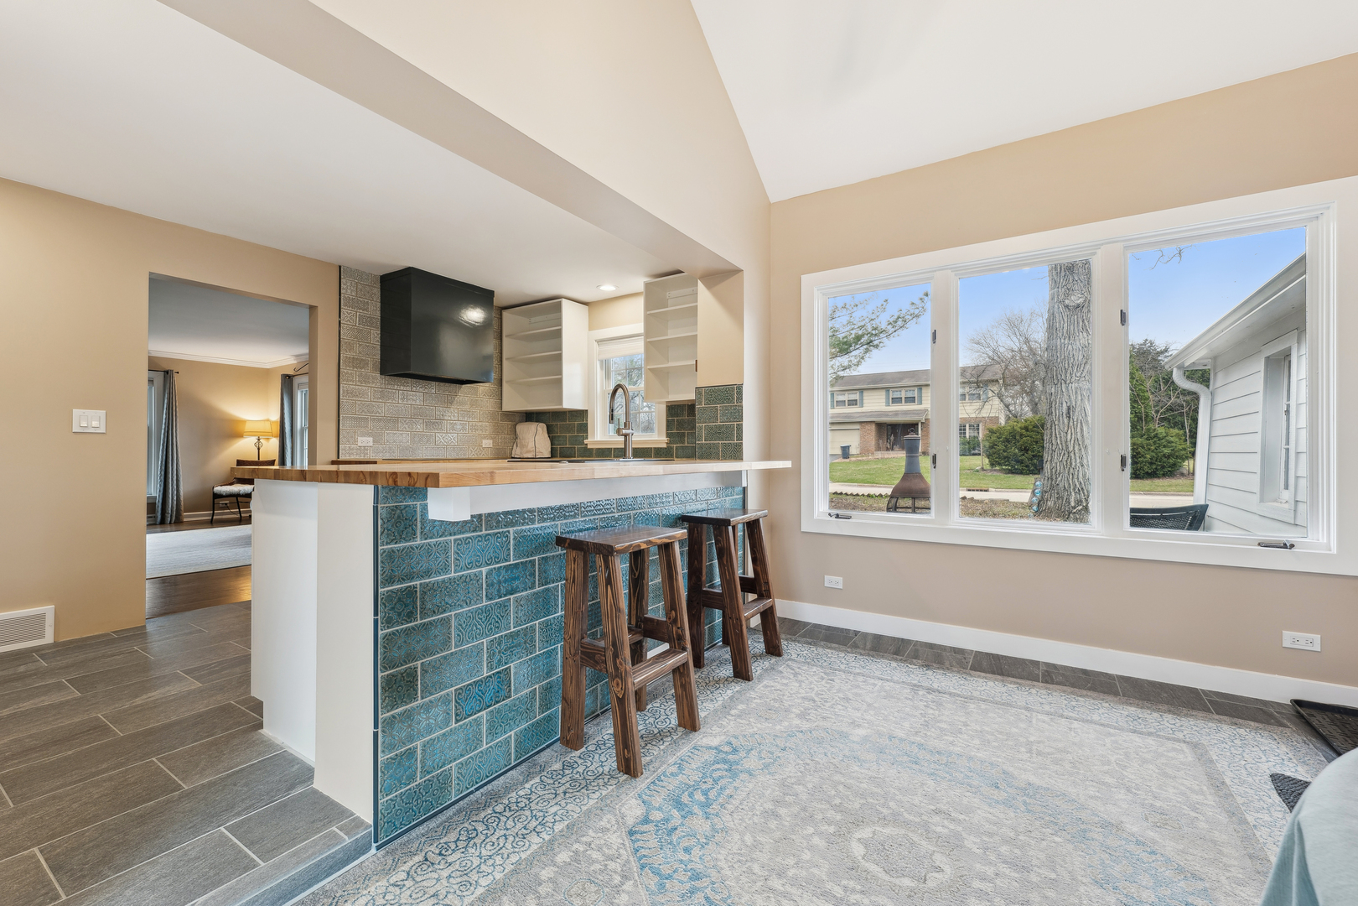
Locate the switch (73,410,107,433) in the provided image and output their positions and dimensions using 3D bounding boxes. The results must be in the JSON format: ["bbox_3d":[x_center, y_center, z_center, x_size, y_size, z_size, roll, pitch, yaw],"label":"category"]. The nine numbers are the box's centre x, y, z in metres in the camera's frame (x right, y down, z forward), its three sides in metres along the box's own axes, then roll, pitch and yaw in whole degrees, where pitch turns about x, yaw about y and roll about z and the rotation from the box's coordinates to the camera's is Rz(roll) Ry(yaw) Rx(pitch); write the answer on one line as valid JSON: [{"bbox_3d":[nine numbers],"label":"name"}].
[{"bbox_3d":[-3.366,-0.180,3.017,0.012,0.122,0.123,0,0,35],"label":"switch"}]

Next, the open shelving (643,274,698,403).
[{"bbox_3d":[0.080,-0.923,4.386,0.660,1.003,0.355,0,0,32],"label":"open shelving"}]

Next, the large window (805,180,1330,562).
[{"bbox_3d":[1.854,-0.323,2.874,2.420,1.684,0.100,0,0,32],"label":"large window"}]

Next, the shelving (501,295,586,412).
[{"bbox_3d":[-1.321,-0.917,5.206,0.795,1.003,0.355,0,0,32],"label":"shelving"}]

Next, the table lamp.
[{"bbox_3d":[-6.445,-0.125,8.100,0.370,0.760,0.370,0,0,32],"label":"table lamp"}]

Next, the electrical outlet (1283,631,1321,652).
[{"bbox_3d":[2.722,0.824,2.305,0.114,0.070,0.012,0,0,32],"label":"electrical outlet"}]

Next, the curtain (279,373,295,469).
[{"bbox_3d":[-6.075,-0.100,8.200,0.280,2.240,0.100,0,0,32],"label":"curtain"}]

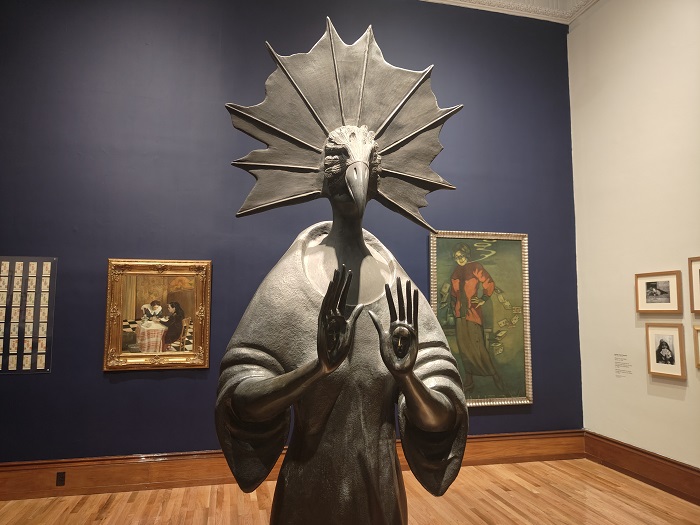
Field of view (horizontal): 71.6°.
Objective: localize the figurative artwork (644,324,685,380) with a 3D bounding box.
[{"bbox_3d":[2.923,0.812,4.484,0.030,0.483,0.393,2,-6,-13],"label":"figurative artwork"}]

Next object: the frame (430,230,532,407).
[{"bbox_3d":[1.444,0.611,5.335,1.189,1.880,0.050,2,-6,-13],"label":"frame"}]

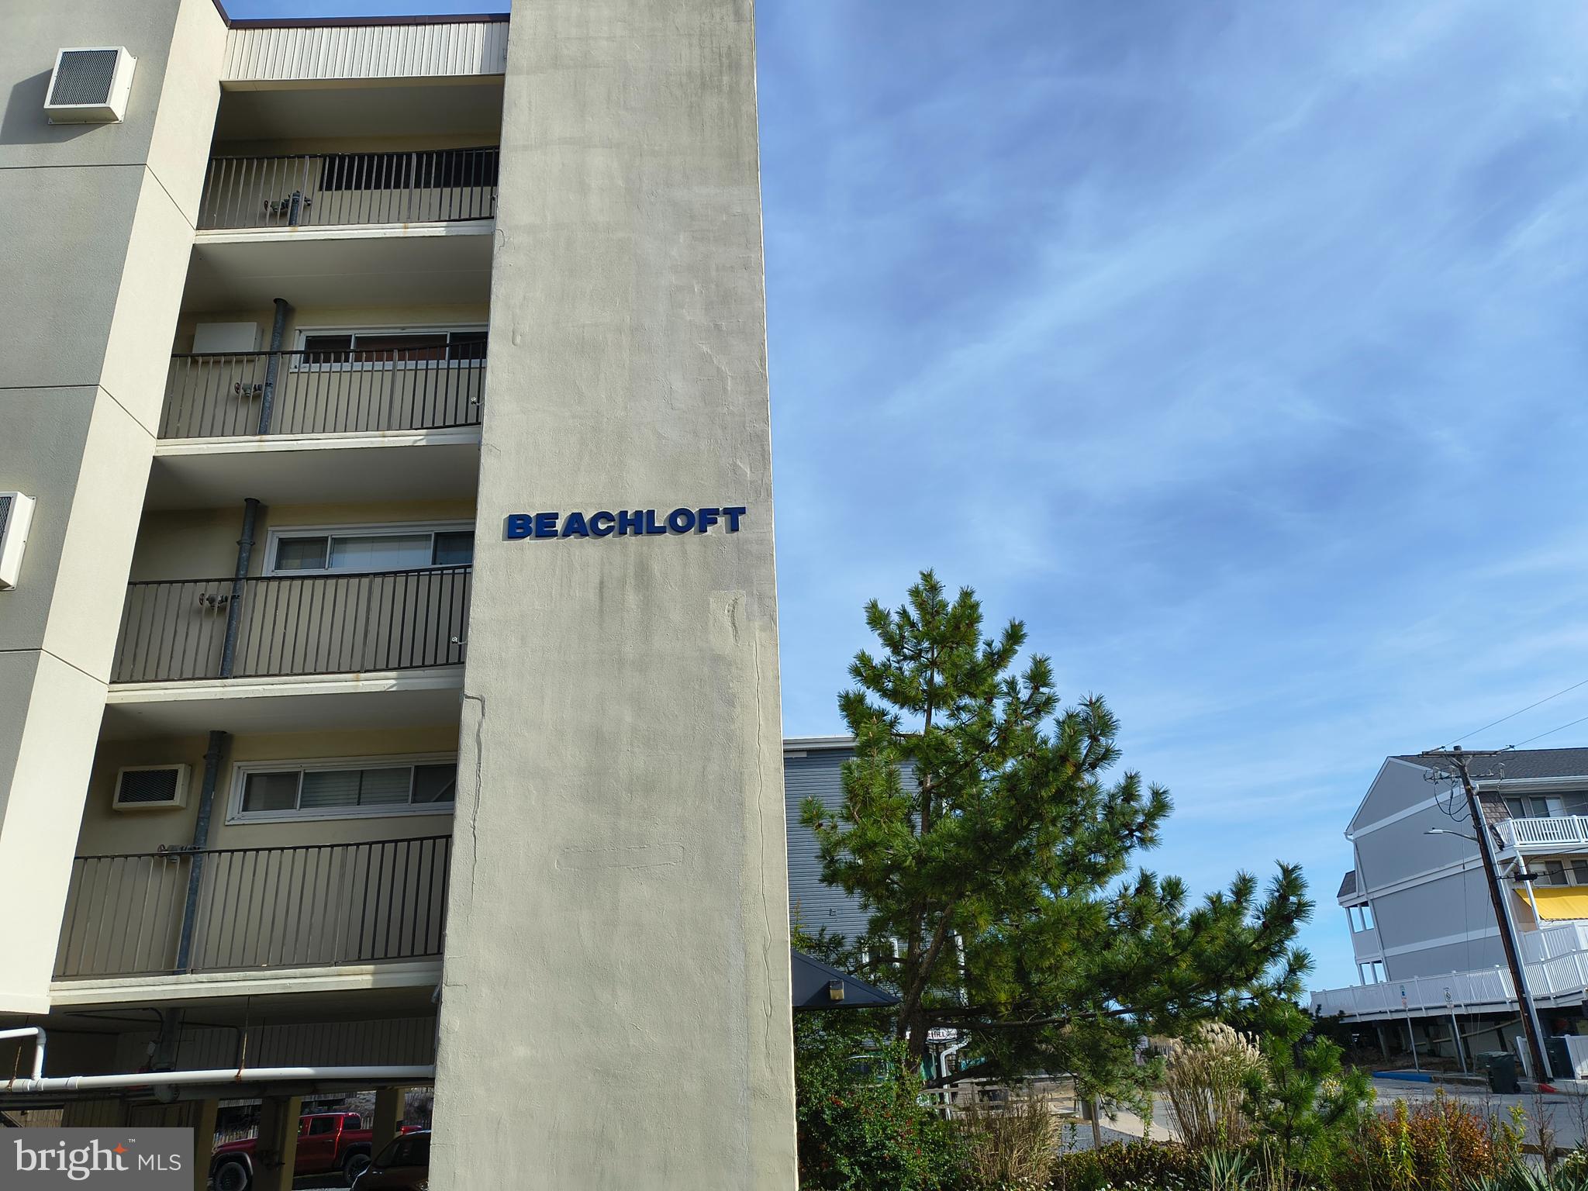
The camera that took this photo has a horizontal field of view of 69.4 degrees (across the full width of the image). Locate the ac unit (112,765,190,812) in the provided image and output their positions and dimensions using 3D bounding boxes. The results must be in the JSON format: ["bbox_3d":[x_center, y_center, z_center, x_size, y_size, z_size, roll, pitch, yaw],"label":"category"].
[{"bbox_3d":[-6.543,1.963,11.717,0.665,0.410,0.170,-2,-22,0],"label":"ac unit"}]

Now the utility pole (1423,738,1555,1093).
[{"bbox_3d":[22.818,10.098,37.232,2.850,10.500,0.700,-2,-22,0],"label":"utility pole"}]

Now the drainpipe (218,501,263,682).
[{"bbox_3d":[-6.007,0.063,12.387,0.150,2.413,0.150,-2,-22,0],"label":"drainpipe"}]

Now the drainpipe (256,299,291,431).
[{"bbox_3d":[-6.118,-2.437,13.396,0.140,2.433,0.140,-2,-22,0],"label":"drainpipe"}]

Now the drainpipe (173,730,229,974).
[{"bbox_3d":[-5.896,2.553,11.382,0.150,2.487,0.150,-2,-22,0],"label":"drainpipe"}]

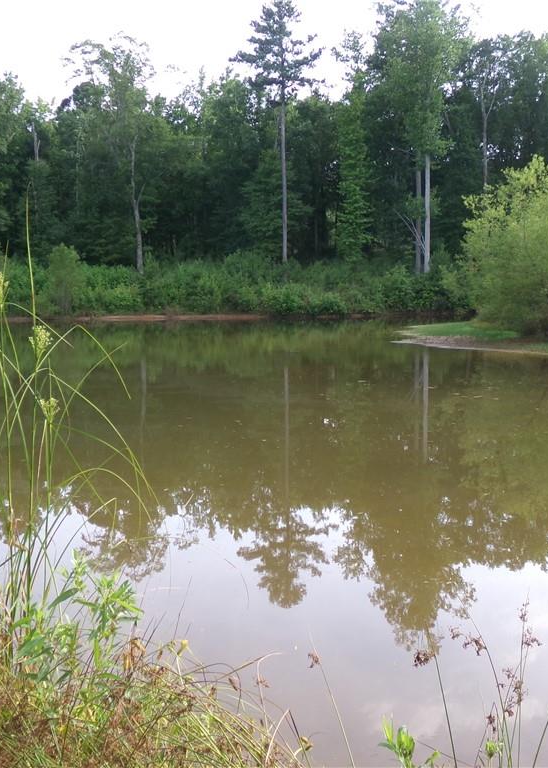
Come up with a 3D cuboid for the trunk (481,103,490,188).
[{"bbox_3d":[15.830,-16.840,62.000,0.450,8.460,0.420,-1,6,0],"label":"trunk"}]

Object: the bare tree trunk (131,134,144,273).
[{"bbox_3d":[-9.560,-12.390,58.000,0.850,9.870,0.600,-1,6,0],"label":"bare tree trunk"}]

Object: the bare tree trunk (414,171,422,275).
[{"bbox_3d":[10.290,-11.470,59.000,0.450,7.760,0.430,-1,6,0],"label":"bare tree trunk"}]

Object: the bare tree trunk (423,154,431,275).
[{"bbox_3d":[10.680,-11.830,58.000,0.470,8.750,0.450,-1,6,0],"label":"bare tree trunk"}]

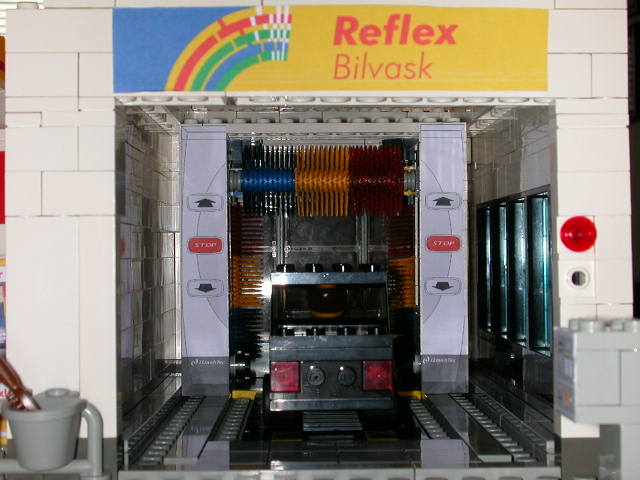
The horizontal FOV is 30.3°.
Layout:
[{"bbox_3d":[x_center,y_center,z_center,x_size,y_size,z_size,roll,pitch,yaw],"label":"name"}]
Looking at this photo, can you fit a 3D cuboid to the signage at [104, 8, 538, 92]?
[{"bbox_3d":[0.003,-0.041,0.257,0.095,0.018,0.002,0,-1,-1],"label":"signage"}]

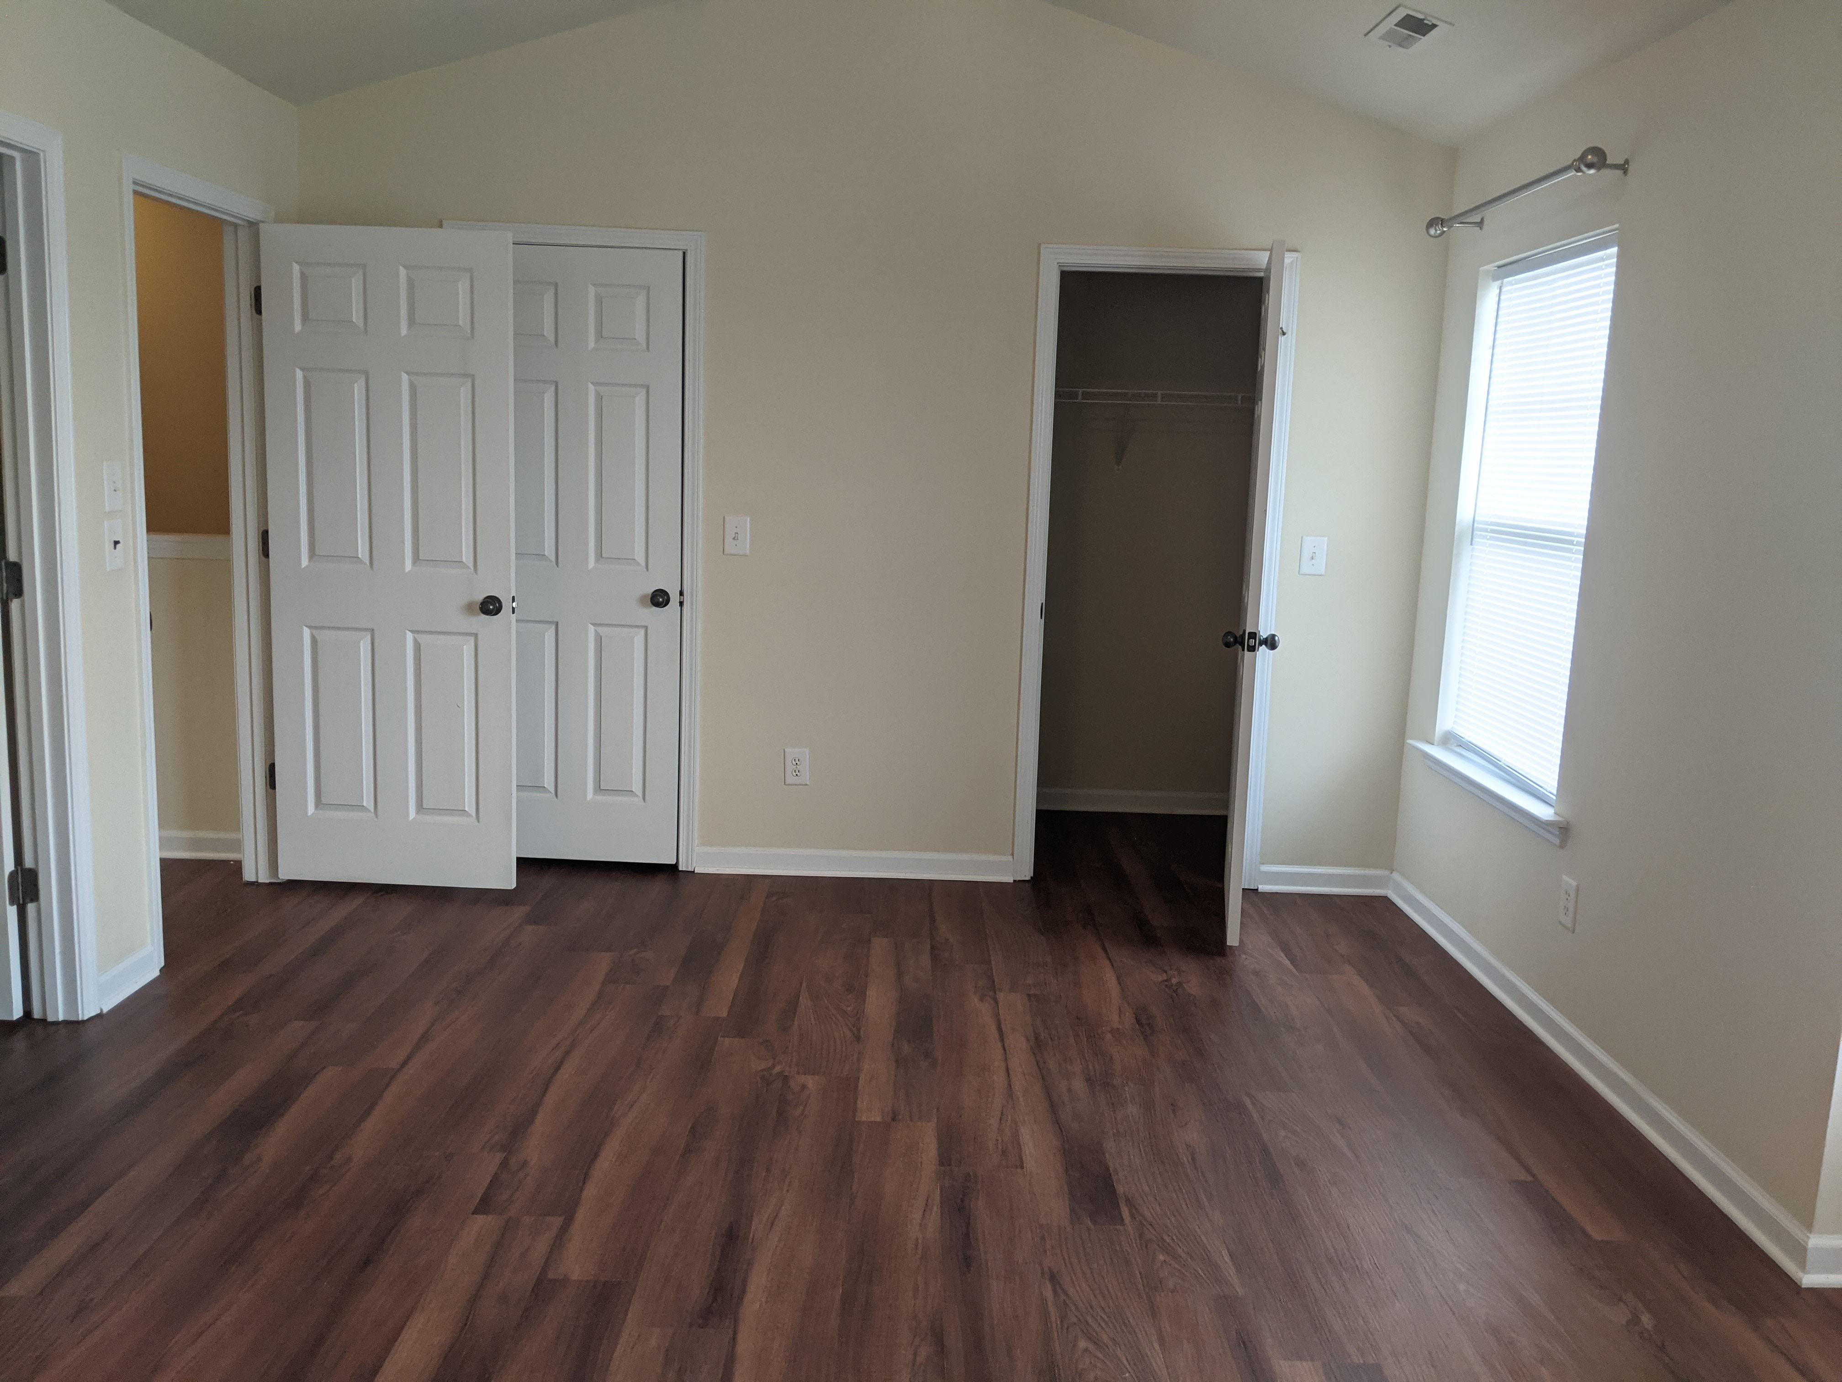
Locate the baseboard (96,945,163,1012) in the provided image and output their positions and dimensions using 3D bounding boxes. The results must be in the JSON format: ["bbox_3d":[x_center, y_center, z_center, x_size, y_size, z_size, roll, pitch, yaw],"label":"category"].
[{"bbox_3d":[-2.028,0.729,3.677,0.025,0.086,0.255,2,9,0],"label":"baseboard"}]

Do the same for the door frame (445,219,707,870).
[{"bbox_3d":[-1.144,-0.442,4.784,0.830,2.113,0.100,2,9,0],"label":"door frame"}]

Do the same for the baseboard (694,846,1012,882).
[{"bbox_3d":[-0.225,0.596,4.909,1.083,0.086,0.025,2,9,0],"label":"baseboard"}]

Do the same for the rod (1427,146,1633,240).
[{"bbox_3d":[1.621,-1.329,3.881,0.148,0.068,1.110,2,9,0],"label":"rod"}]

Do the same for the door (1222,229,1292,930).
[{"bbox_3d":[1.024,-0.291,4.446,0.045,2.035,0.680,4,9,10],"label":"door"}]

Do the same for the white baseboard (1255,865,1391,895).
[{"bbox_3d":[1.390,0.649,4.922,0.475,0.086,0.025,2,9,0],"label":"white baseboard"}]

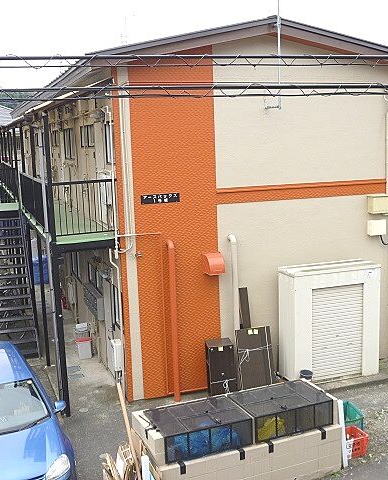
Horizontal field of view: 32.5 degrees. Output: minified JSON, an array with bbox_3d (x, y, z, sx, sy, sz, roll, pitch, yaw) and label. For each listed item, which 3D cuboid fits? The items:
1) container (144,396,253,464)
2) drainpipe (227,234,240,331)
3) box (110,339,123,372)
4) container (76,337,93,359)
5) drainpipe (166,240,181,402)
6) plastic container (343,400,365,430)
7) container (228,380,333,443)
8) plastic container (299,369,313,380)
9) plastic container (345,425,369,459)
[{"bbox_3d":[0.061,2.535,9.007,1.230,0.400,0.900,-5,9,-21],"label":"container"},{"bbox_3d":[0.756,1.320,12.288,0.105,2.920,0.200,-5,9,-18],"label":"drainpipe"},{"bbox_3d":[-1.429,2.149,12.368,0.140,0.530,0.320,-5,9,-18],"label":"box"},{"bbox_3d":[-2.544,2.512,15.413,0.370,0.440,0.320,-5,9,-18],"label":"container"},{"bbox_3d":[-0.382,1.433,11.908,0.105,2.890,0.200,-5,9,-18],"label":"drainpipe"},{"bbox_3d":[2.336,2.854,10.462,0.450,0.330,0.620,-4,9,-13],"label":"plastic container"},{"bbox_3d":[1.349,2.633,10.257,1.320,0.450,0.940,-6,9,-22],"label":"container"},{"bbox_3d":[2.030,2.554,12.063,0.240,0.270,0.240,-5,9,-18],"label":"plastic container"},{"bbox_3d":[2.440,3.205,10.498,0.480,0.320,0.380,-6,9,-22],"label":"plastic container"}]

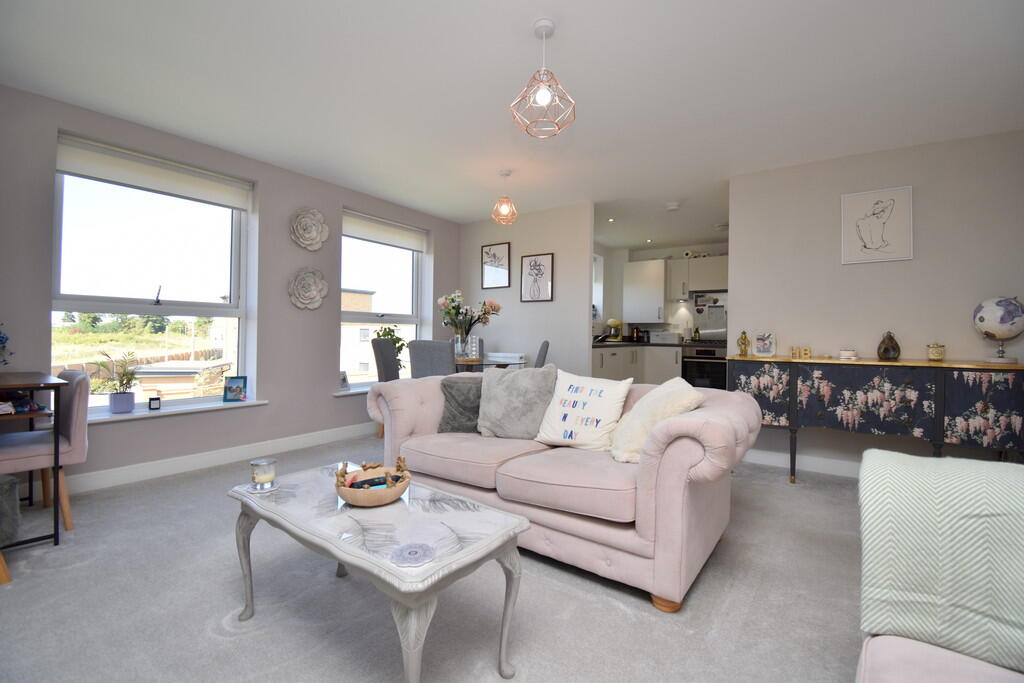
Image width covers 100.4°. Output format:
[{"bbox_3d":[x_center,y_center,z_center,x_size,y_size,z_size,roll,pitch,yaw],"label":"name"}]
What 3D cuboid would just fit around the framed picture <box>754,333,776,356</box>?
[{"bbox_3d":[1.921,0.025,3.253,0.165,0.190,0.030,1,1,35],"label":"framed picture"}]

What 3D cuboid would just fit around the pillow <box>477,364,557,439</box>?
[{"bbox_3d":[0.026,0.351,2.500,0.440,0.430,0.150,2,-19,25],"label":"pillow"}]

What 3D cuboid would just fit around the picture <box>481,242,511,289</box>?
[{"bbox_3d":[-0.204,-0.895,5.099,0.425,0.525,0.025,2,1,36],"label":"picture"}]

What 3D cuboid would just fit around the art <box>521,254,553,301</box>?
[{"bbox_3d":[0.267,-0.702,4.760,0.425,0.520,0.025,2,1,36],"label":"art"}]

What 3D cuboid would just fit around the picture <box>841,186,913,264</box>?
[{"bbox_3d":[2.611,-0.828,3.060,0.395,0.510,0.025,2,1,36],"label":"picture"}]

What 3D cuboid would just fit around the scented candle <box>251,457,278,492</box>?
[{"bbox_3d":[-0.854,0.459,1.468,0.080,0.092,0.080,0,1,-30],"label":"scented candle"}]

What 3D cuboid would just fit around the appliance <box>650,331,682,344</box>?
[{"bbox_3d":[2.201,-0.050,6.075,0.400,0.165,0.200,1,1,35],"label":"appliance"}]

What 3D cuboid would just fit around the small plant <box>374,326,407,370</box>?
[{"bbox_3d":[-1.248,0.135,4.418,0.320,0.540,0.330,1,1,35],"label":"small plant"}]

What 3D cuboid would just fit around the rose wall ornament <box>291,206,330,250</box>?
[{"bbox_3d":[-1.756,-0.976,3.729,0.055,0.355,0.345,1,1,35],"label":"rose wall ornament"}]

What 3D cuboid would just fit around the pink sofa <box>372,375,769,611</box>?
[{"bbox_3d":[0.209,0.606,2.348,2.000,0.740,0.950,1,1,35],"label":"pink sofa"}]

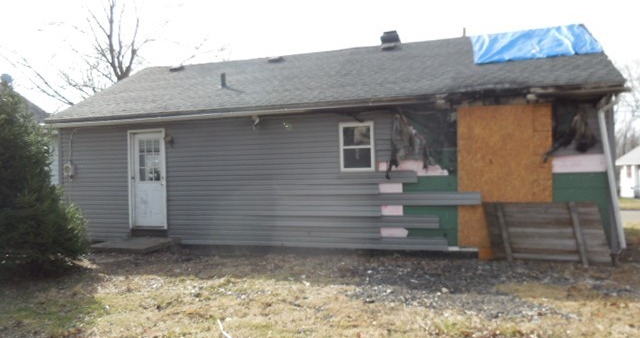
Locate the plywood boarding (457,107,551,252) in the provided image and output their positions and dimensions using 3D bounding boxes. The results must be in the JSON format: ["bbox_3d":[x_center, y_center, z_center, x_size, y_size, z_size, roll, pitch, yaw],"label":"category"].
[{"bbox_3d":[3.117,0.218,7.801,1.500,2.560,0.040,-1,0,18],"label":"plywood boarding"}]

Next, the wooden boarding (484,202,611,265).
[{"bbox_3d":[3.616,1.021,7.453,1.760,0.980,0.090,-4,-17,18],"label":"wooden boarding"}]

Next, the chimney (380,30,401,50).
[{"bbox_3d":[1.725,-3.100,11.151,0.420,0.430,0.420,-1,0,18],"label":"chimney"}]

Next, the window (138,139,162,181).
[{"bbox_3d":[-3.695,-0.180,10.042,0.570,0.920,0.050,-1,0,18],"label":"window"}]

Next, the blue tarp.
[{"bbox_3d":[4.319,-2.578,9.489,2.400,0.100,2.100,-1,29,18],"label":"blue tarp"}]

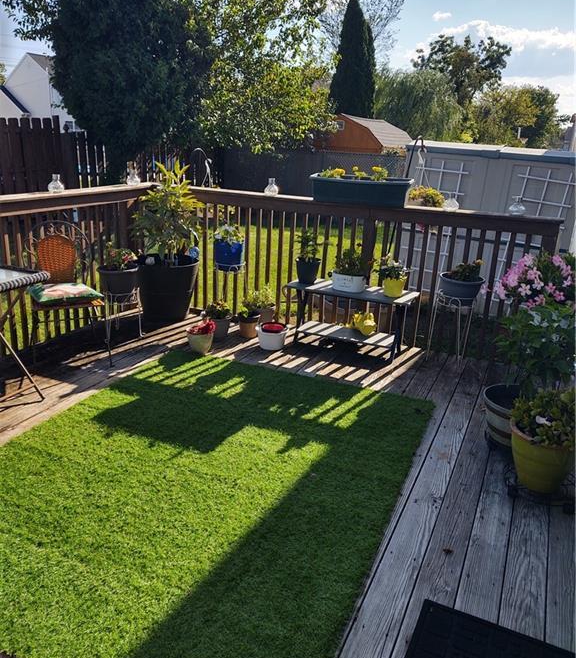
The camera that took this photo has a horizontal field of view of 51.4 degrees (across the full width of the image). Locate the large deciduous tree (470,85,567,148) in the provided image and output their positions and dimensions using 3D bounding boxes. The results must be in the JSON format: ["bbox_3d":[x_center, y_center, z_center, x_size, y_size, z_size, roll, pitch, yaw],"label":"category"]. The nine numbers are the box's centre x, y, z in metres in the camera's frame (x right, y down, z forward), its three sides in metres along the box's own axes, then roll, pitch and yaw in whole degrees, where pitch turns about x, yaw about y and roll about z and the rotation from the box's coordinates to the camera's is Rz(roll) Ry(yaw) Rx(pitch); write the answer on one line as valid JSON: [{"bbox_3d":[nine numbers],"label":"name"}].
[{"bbox_3d":[17.361,-15.409,46.543,7.297,6.530,7.297,9,19,18],"label":"large deciduous tree"}]

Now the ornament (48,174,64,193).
[{"bbox_3d":[-1.615,-1.013,4.178,0.104,0.124,0.104,10,19,22],"label":"ornament"}]

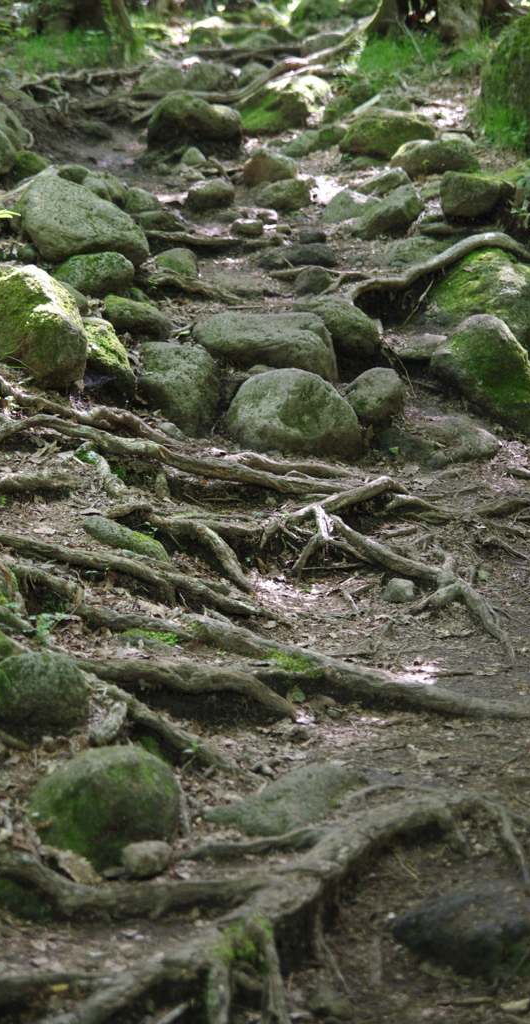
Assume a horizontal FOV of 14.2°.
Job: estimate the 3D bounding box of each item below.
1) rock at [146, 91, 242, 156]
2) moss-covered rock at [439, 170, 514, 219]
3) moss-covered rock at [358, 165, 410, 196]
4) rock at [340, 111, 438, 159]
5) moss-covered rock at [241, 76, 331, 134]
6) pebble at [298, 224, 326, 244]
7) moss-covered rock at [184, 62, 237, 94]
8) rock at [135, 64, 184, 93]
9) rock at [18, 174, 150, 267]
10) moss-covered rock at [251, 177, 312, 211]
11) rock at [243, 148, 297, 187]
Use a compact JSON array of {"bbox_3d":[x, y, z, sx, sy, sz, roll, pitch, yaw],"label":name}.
[{"bbox_3d":[-0.437,-2.401,13.200,0.607,0.391,0.480,0,9,0],"label":"rock"},{"bbox_3d":[1.142,-1.714,11.500,0.399,0.258,0.320,0,9,0],"label":"moss-covered rock"},{"bbox_3d":[0.629,-1.740,11.217,0.284,0.157,0.169,0,8,0],"label":"moss-covered rock"},{"bbox_3d":[0.684,-2.097,11.900,0.530,0.270,0.420,0,7,0],"label":"rock"},{"bbox_3d":[0.129,-2.440,12.791,0.540,0.339,0.426,0,8,0],"label":"moss-covered rock"},{"bbox_3d":[0.199,-1.185,9.100,0.120,0.085,0.102,0,11,0],"label":"pebble"},{"bbox_3d":[-0.344,-2.791,13.717,0.335,0.223,0.265,0,8,0],"label":"moss-covered rock"},{"bbox_3d":[-0.668,-2.747,13.500,0.317,0.171,0.253,0,11,0],"label":"rock"},{"bbox_3d":[-0.750,-1.204,8.800,0.520,0.370,0.420,0,7,0],"label":"rock"},{"bbox_3d":[0.085,-1.641,11.014,0.310,0.185,0.230,0,8,0],"label":"moss-covered rock"},{"bbox_3d":[0.027,-1.682,10.400,0.259,0.181,0.220,0,11,0],"label":"rock"}]

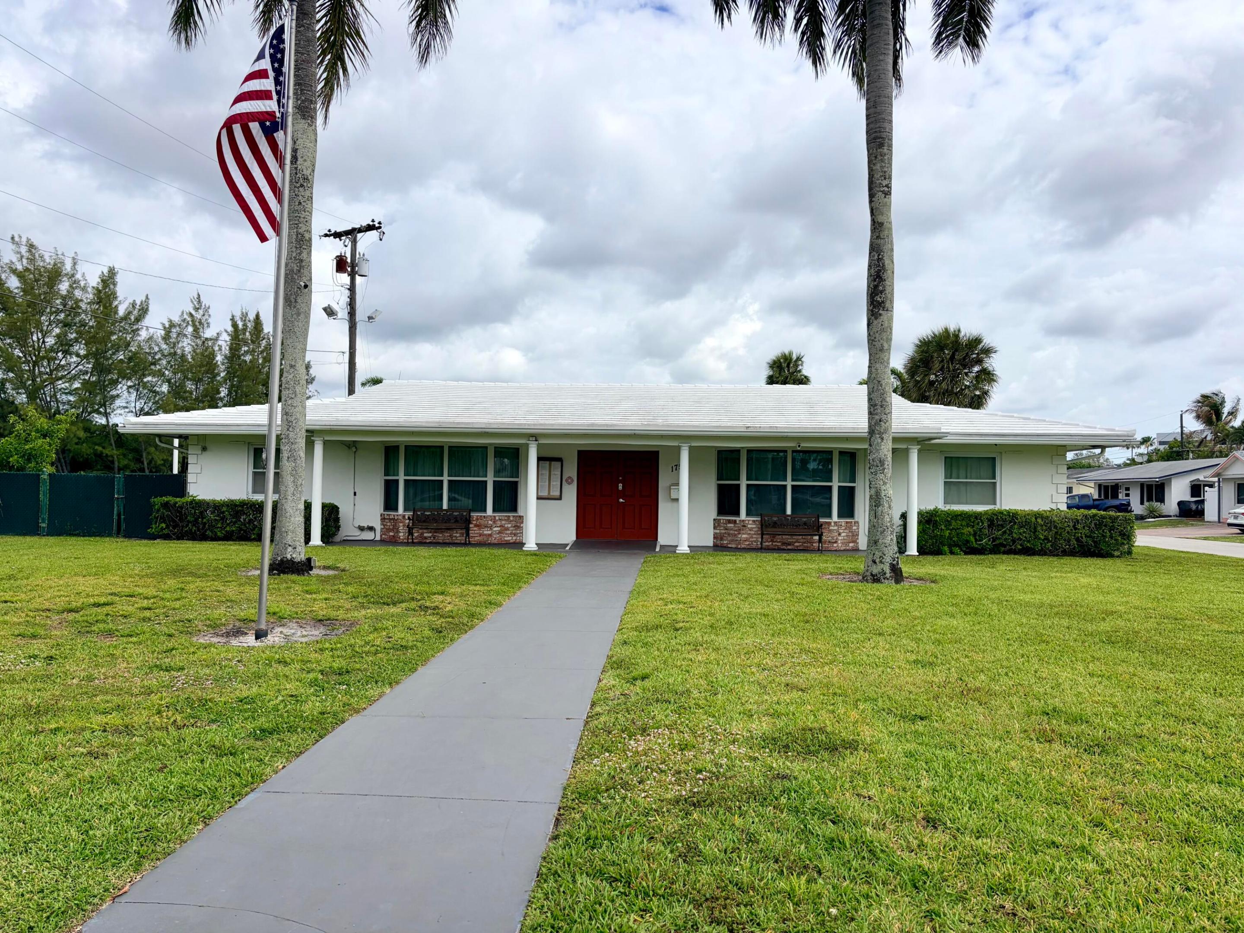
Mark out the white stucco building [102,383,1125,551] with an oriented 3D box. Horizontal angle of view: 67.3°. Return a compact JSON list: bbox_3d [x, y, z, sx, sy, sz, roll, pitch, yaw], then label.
[{"bbox_3d":[0.100,-0.200,23.800,20.400,4.000,11.400,1,-1,2],"label":"white stucco building"}]

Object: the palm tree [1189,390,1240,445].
[{"bbox_3d":[47.400,-1.170,75.000,4.400,9.900,4.400,1,-1,0],"label":"palm tree"}]

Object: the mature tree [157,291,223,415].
[{"bbox_3d":[-23.070,-3.590,50.000,3.600,11.200,3.600,1,-1,0],"label":"mature tree"}]

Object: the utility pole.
[{"bbox_3d":[-9.400,-3.380,32.500,2.450,10.500,0.900,0,-1,26],"label":"utility pole"}]

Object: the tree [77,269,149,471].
[{"bbox_3d":[-23.550,-3.610,43.000,3.500,11.000,3.500,1,-1,0],"label":"tree"}]

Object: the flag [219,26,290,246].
[{"bbox_3d":[-3.500,-3.170,8.850,0.680,2.100,0.400,1,-1,0],"label":"flag"}]

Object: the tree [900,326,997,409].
[{"bbox_3d":[12.550,-1.560,36.000,3.800,7.700,3.800,1,-1,0],"label":"tree"}]

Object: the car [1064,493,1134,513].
[{"bbox_3d":[26.900,2.520,54.700,5.500,1.800,1.900,0,-1,26],"label":"car"}]

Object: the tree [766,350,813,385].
[{"bbox_3d":[10.260,-2.260,58.000,3.000,9.900,3.000,1,-1,0],"label":"tree"}]

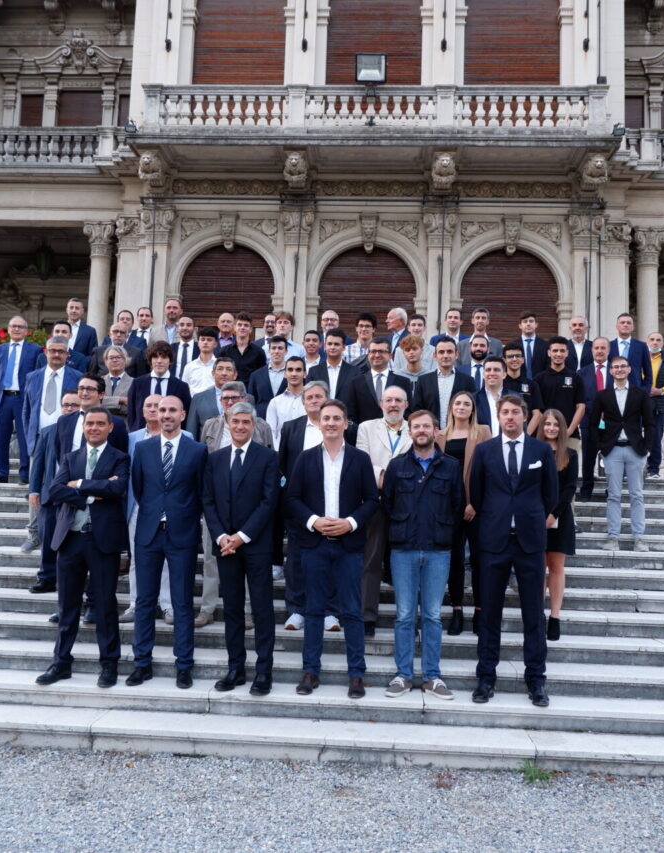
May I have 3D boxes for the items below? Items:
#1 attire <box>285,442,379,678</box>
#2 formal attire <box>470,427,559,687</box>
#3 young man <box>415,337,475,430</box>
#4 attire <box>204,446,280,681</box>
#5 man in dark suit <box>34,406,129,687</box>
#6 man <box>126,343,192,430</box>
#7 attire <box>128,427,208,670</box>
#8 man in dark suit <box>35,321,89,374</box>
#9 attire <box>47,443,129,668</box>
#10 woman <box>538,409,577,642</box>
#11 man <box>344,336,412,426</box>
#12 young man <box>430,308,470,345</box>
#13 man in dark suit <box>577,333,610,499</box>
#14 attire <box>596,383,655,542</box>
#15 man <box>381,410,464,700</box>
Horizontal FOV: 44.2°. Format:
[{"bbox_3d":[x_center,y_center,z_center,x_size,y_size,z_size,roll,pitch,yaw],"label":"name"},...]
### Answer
[{"bbox_3d":[0.000,0.821,5.072,0.560,1.435,0.330,2,-6,2],"label":"attire"},{"bbox_3d":[1.135,0.849,5.113,0.560,1.631,0.310,1,-6,11],"label":"formal attire"},{"bbox_3d":[0.979,0.127,7.185,0.530,1.820,0.330,1,-6,5],"label":"young man"},{"bbox_3d":[-0.560,0.854,5.177,0.490,1.562,0.310,1,-6,9],"label":"attire"},{"bbox_3d":[-1.556,0.732,5.149,0.550,1.712,0.360,3,-6,-8],"label":"man in dark suit"},{"bbox_3d":[-1.508,0.142,7.068,0.520,1.783,0.340,3,-6,-6],"label":"man"},{"bbox_3d":[-1.037,0.796,5.212,0.480,1.509,0.300,2,-6,1],"label":"attire"},{"bbox_3d":[-2.633,-0.155,7.998,0.510,1.787,0.340,3,-6,-11],"label":"man in dark suit"},{"bbox_3d":[-1.559,0.820,5.307,0.540,1.436,0.400,2,-6,0],"label":"attire"},{"bbox_3d":[1.575,0.674,5.762,0.400,1.616,0.300,1,-6,13],"label":"woman"},{"bbox_3d":[0.400,0.121,7.125,0.550,1.825,0.360,2,-6,3],"label":"man"},{"bbox_3d":[1.291,-0.393,8.974,0.490,1.839,0.320,1,-6,6],"label":"young man"},{"bbox_3d":[2.666,-0.054,8.209,0.500,1.706,0.320,1,-6,11],"label":"man in dark suit"},{"bbox_3d":[2.513,0.301,7.000,0.500,1.389,0.300,0,-6,16],"label":"attire"},{"bbox_3d":[0.558,0.771,5.045,0.530,1.751,0.340,1,-6,5],"label":"man"}]

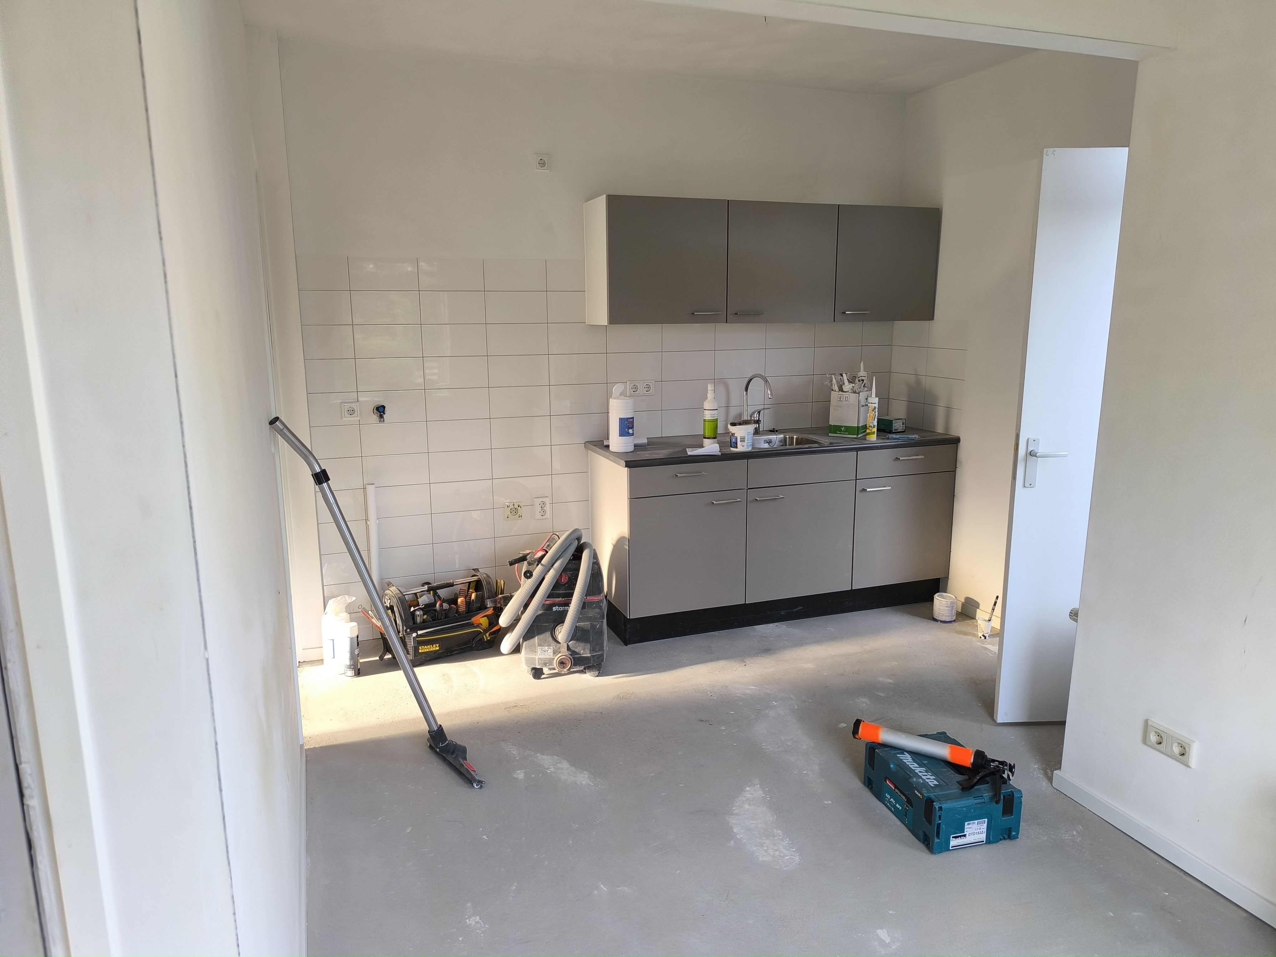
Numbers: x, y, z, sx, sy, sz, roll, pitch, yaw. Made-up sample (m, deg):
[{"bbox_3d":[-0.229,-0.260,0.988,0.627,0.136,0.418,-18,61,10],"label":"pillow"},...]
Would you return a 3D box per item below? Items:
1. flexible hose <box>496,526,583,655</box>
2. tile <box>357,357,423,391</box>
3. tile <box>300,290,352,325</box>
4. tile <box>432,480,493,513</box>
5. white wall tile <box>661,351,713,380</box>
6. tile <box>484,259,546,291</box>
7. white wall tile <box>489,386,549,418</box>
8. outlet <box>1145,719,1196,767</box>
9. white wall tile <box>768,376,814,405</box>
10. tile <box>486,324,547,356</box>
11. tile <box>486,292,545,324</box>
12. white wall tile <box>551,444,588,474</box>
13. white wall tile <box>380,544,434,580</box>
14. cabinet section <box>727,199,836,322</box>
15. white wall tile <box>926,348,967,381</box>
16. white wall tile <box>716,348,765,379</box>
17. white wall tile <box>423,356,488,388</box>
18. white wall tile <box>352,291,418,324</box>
[{"bbox_3d":[-0.416,0.487,3.667,0.370,0.500,0.320,-2,12,-7],"label":"flexible hose"},{"bbox_3d":[-1.144,-0.482,3.927,0.298,0.148,0.010,-4,12,-20],"label":"tile"},{"bbox_3d":[-1.392,-0.760,3.787,0.211,0.148,0.010,-5,13,-20],"label":"tile"},{"bbox_3d":[-0.855,0.088,4.129,0.298,0.148,0.010,-5,12,-20],"label":"tile"},{"bbox_3d":[0.266,-0.589,4.422,0.298,0.148,0.010,-5,12,-20],"label":"white wall tile"},{"bbox_3d":[-0.582,-0.967,4.043,0.299,0.149,0.010,-4,12,-20],"label":"tile"},{"bbox_3d":[-0.582,-0.380,4.170,0.299,0.148,0.010,-5,13,-20],"label":"white wall tile"},{"bbox_3d":[1.495,0.749,2.394,0.014,0.081,0.153,-4,12,-20],"label":"outlet"},{"bbox_3d":[0.828,-0.485,4.657,0.298,0.148,0.010,-4,12,-20],"label":"white wall tile"},{"bbox_3d":[-0.578,-0.668,4.074,0.297,0.147,0.010,-4,12,-20],"label":"tile"},{"bbox_3d":[-0.583,-0.821,4.070,0.298,0.148,0.010,-4,12,-20],"label":"tile"},{"bbox_3d":[-0.293,-0.104,4.305,0.298,0.148,0.010,-5,12,-20],"label":"white wall tile"},{"bbox_3d":[-1.134,0.404,4.086,0.298,0.148,0.010,-5,12,-20],"label":"white wall tile"},{"bbox_3d":[0.654,-1.078,4.290,0.603,0.571,0.334,-4,12,-20],"label":"cabinet section"},{"bbox_3d":[1.603,-0.597,4.407,0.010,0.147,0.297,-4,12,-20],"label":"white wall tile"},{"bbox_3d":[0.546,-0.610,4.525,0.298,0.148,0.010,-4,12,-20],"label":"white wall tile"},{"bbox_3d":[-0.866,-0.506,4.038,0.299,0.148,0.010,-5,13,-20],"label":"white wall tile"},{"bbox_3d":[-1.140,-0.771,3.844,0.297,0.147,0.010,-4,12,-20],"label":"white wall tile"}]

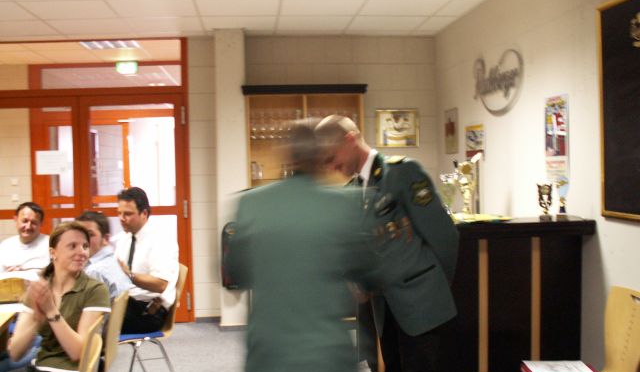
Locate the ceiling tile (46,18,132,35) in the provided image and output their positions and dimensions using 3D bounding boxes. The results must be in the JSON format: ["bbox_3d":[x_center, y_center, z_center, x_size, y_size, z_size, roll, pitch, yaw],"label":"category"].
[{"bbox_3d":[-1.903,-1.332,5.402,0.595,0.020,0.625,-2,2,-6],"label":"ceiling tile"}]

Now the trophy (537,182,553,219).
[{"bbox_3d":[1.150,0.077,3.309,0.080,0.185,0.060,-1,2,5],"label":"trophy"}]

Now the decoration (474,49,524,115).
[{"bbox_3d":[1.253,-0.721,4.604,0.042,0.435,0.870,-2,2,-6],"label":"decoration"}]

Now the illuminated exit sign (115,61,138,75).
[{"bbox_3d":[-2.131,-1.305,7.125,0.270,0.156,0.080,-2,2,-6],"label":"illuminated exit sign"}]

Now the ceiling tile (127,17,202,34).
[{"bbox_3d":[-1.296,-1.351,5.464,0.625,0.020,0.625,-2,2,-6],"label":"ceiling tile"}]

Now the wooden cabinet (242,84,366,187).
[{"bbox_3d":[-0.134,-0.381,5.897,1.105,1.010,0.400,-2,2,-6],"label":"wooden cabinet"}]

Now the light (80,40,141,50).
[{"bbox_3d":[-2.256,-1.555,7.001,0.620,0.070,0.620,-2,2,-6],"label":"light"}]

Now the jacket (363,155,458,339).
[{"bbox_3d":[0.329,0.246,2.680,0.500,0.740,0.360,1,25,40],"label":"jacket"}]

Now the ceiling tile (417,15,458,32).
[{"bbox_3d":[0.983,-1.398,5.545,0.232,0.020,0.615,-2,3,-6],"label":"ceiling tile"}]

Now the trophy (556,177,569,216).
[{"bbox_3d":[1.278,0.062,3.434,0.075,0.200,0.060,-1,2,5],"label":"trophy"}]

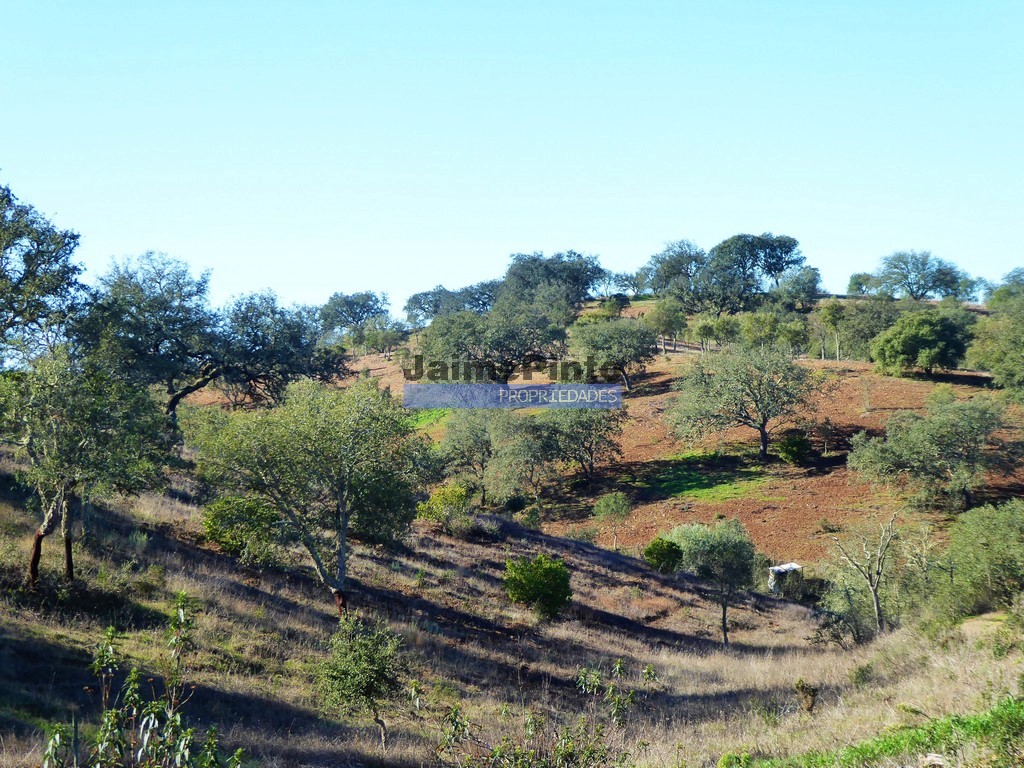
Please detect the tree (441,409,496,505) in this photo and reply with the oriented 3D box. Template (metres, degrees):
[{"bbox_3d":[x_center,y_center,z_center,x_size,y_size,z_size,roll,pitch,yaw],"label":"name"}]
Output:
[{"bbox_3d":[-1.955,3.258,113.000,2.470,4.230,2.470,0,2,0],"label":"tree"}]

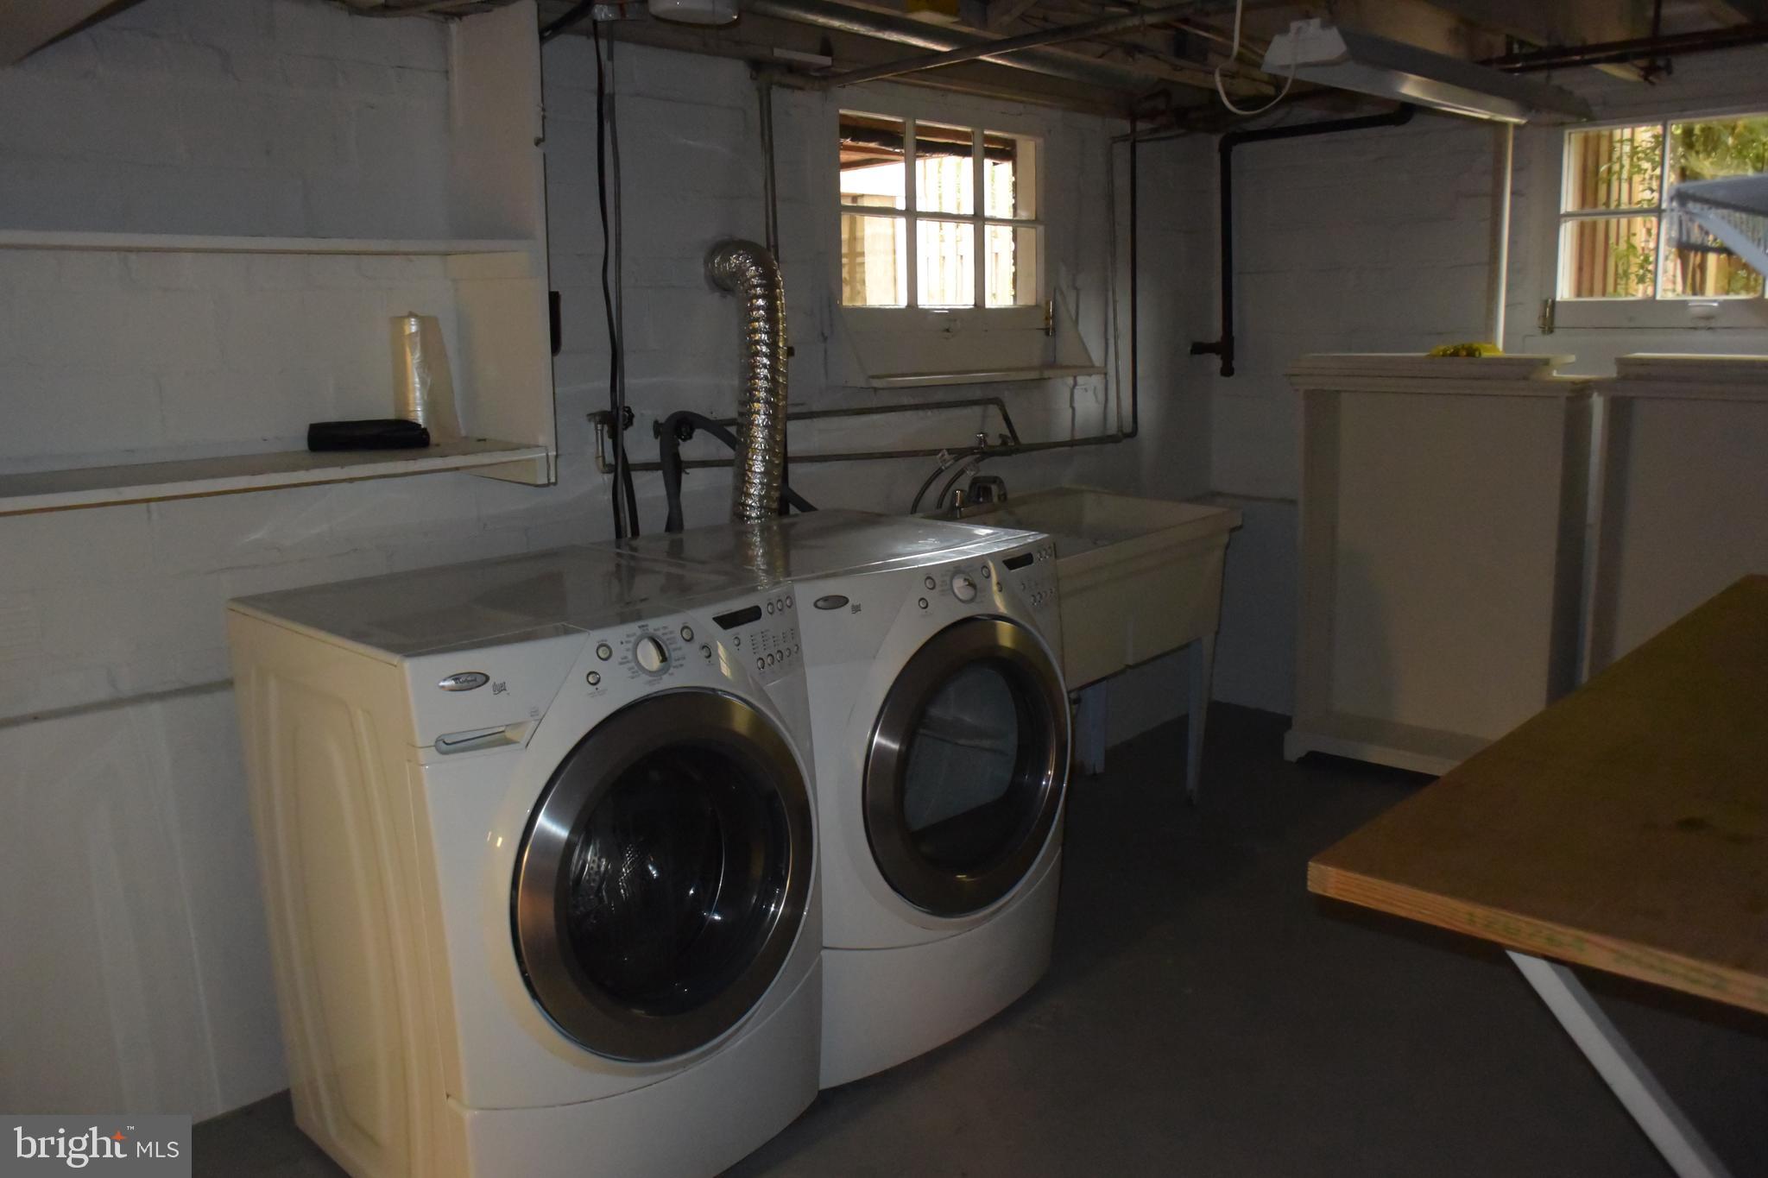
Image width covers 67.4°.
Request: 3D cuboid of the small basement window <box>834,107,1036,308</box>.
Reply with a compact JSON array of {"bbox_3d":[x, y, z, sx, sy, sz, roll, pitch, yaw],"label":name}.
[{"bbox_3d":[0.174,-1.008,3.582,0.790,0.485,0.080,-12,16,-43],"label":"small basement window"}]

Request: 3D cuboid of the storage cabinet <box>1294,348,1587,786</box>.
[{"bbox_3d":[1.660,-0.050,3.966,0.340,1.280,0.820,-12,16,-43],"label":"storage cabinet"}]

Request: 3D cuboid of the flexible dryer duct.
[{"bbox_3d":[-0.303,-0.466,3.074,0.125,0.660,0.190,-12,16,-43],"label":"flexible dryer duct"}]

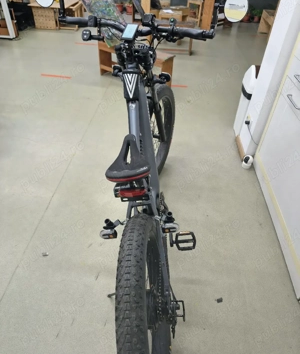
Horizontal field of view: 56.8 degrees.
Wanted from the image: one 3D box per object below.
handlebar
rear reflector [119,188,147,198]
[{"bbox_3d":[-0.076,-0.673,1.247,0.735,0.080,0.125,14,42,16],"label":"handlebar"},{"bbox_3d":[-0.061,0.055,0.965,0.093,0.031,0.025,-3,41,1],"label":"rear reflector"}]

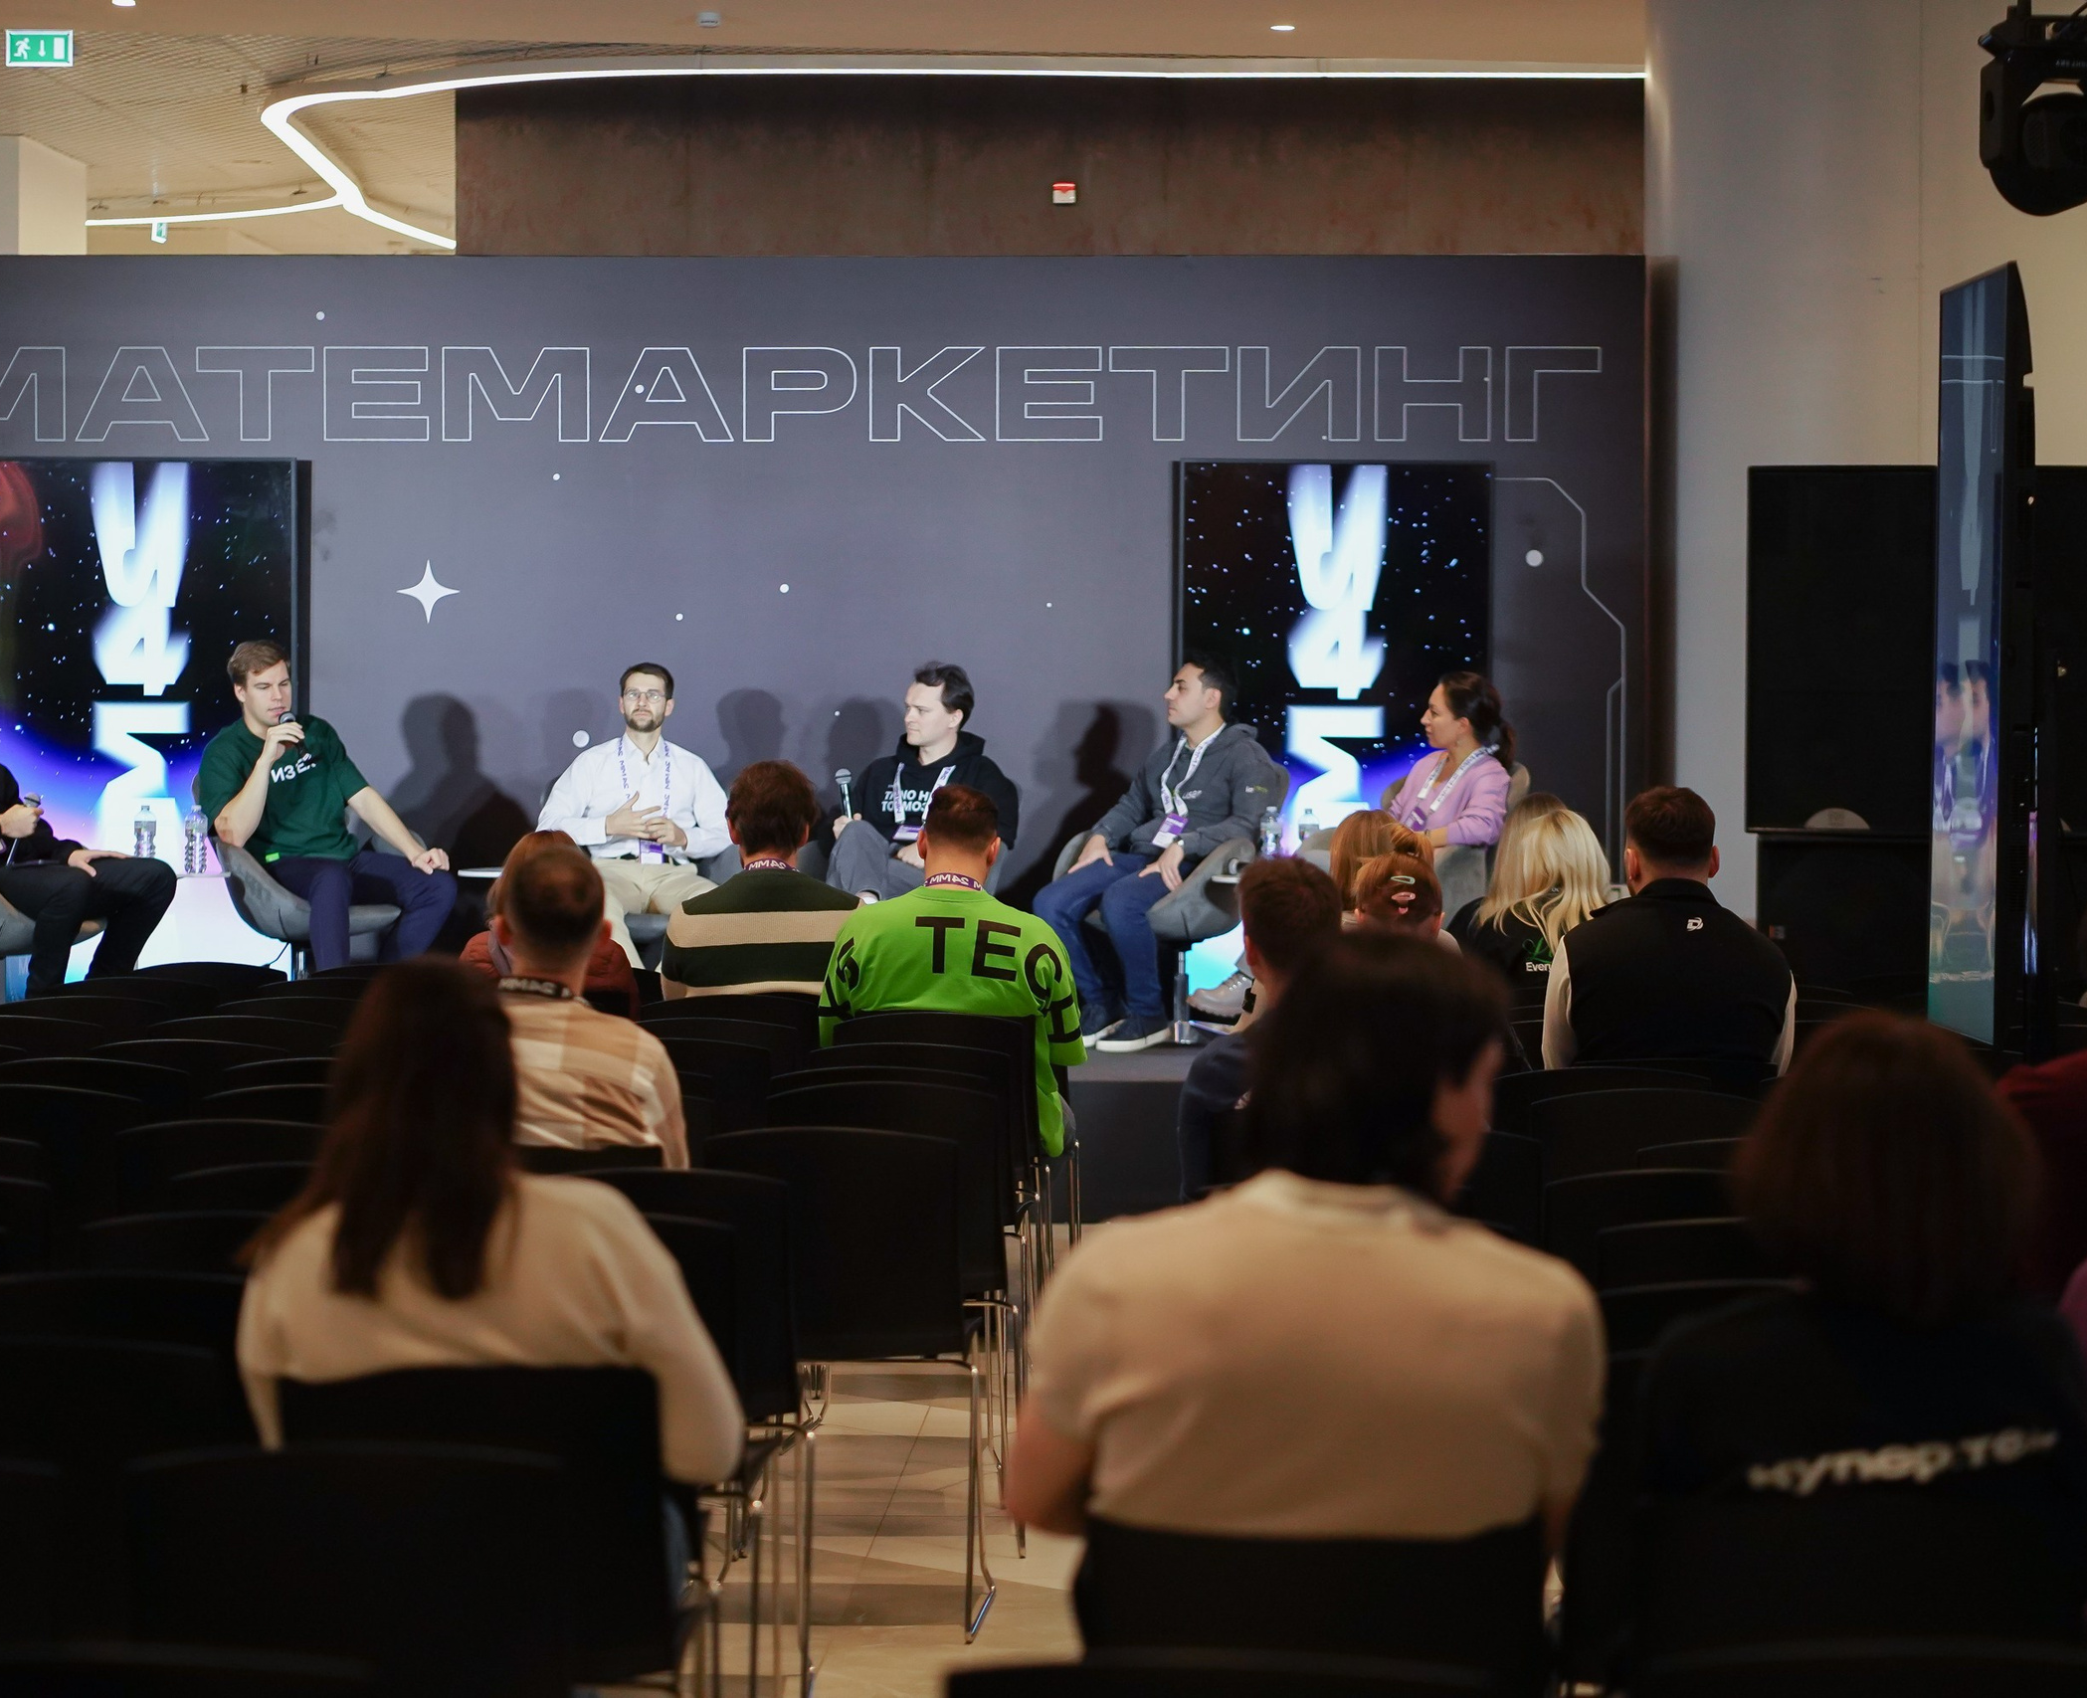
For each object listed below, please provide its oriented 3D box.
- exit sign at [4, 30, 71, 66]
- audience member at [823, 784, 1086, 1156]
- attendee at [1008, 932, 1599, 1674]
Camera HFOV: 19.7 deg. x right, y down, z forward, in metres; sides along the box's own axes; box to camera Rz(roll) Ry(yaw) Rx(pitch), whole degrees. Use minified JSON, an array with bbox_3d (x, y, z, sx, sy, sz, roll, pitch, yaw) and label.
[{"bbox_3d":[-4.324,-3.446,25.914,0.290,0.155,0.050,0,2,0],"label":"exit sign"},{"bbox_3d":[-0.231,0.513,13.219,0.570,1.315,0.820,0,2,-10],"label":"audience member"},{"bbox_3d":[0.241,0.712,5.500,0.540,1.290,0.780,0,1,3],"label":"attendee"}]

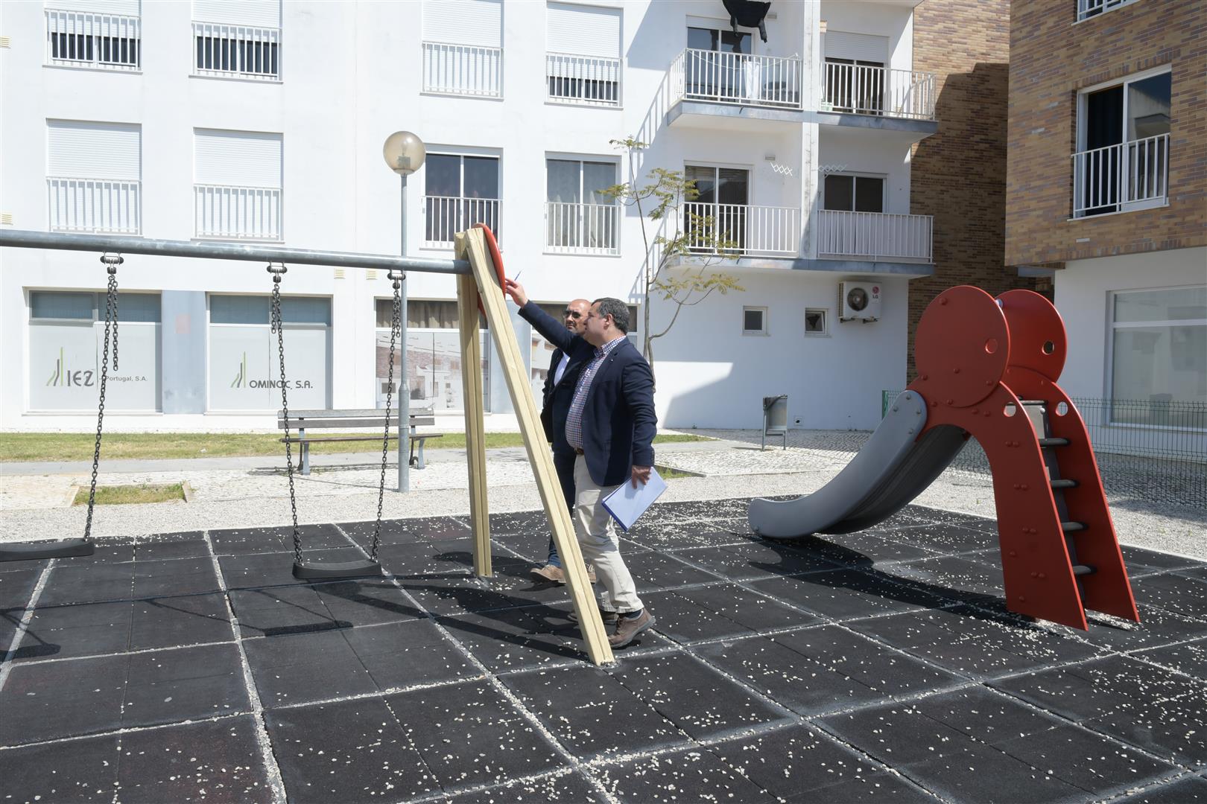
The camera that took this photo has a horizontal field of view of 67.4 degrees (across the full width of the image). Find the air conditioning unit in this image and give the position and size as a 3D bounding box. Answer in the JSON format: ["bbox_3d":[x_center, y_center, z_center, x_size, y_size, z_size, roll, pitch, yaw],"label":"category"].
[{"bbox_3d":[5.411,-2.118,19.162,0.869,0.785,0.320,0,3,-13],"label":"air conditioning unit"}]

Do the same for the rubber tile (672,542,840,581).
[{"bbox_3d":[1.074,1.170,6.592,0.990,0.040,0.983,-1,4,-26],"label":"rubber tile"}]

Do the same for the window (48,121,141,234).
[{"bbox_3d":[-9.003,-3.961,16.083,1.518,1.987,0.190,0,3,-13],"label":"window"}]

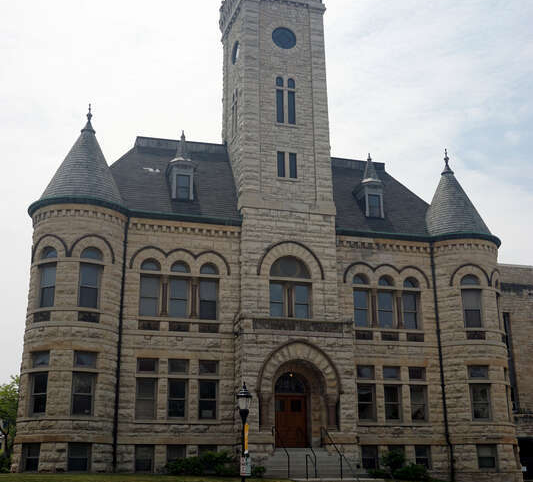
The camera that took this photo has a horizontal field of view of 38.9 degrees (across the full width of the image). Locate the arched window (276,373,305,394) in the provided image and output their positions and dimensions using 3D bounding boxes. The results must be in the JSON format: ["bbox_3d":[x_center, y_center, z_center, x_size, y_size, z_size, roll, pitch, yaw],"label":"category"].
[{"bbox_3d":[1.084,6.126,32.558,1.398,0.911,0.150,5,-18,-16],"label":"arched window"}]

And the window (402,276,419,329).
[{"bbox_3d":[6.616,2.832,34.454,0.833,2.445,0.250,5,-18,-16],"label":"window"}]

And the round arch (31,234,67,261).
[{"bbox_3d":[-8.915,0.307,31.050,1.860,1.070,0.400,-9,-19,25],"label":"round arch"}]

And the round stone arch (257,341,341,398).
[{"bbox_3d":[1.288,5.440,31.854,3.650,2.350,0.600,5,-18,-16],"label":"round stone arch"}]

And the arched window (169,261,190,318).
[{"bbox_3d":[-3.614,2.014,31.546,0.893,2.449,0.250,5,-18,-16],"label":"arched window"}]

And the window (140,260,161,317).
[{"bbox_3d":[-4.975,1.995,32.423,0.960,2.520,0.200,5,-18,-16],"label":"window"}]

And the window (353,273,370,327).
[{"bbox_3d":[4.290,2.654,33.790,0.835,2.466,0.250,5,-18,-16],"label":"window"}]

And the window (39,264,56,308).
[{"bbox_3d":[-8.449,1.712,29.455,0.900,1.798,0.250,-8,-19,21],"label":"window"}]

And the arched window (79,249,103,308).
[{"bbox_3d":[-7.170,1.502,30.707,0.900,2.540,0.200,8,-19,-26],"label":"arched window"}]

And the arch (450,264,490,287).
[{"bbox_3d":[9.673,1.624,35.876,1.850,1.070,0.400,0,-17,-3],"label":"arch"}]

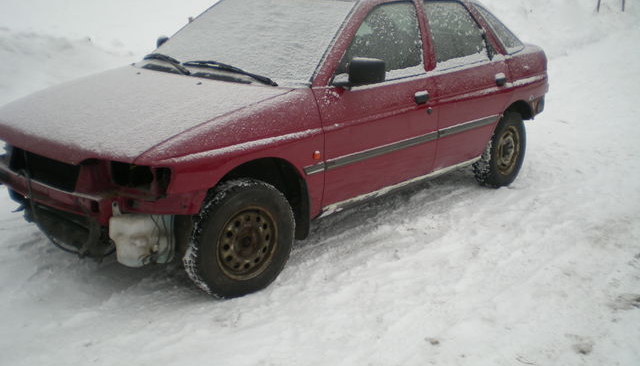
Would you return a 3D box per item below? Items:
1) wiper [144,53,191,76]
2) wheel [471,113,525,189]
[{"bbox_3d":[-0.897,-0.698,4.101,0.085,0.075,0.550,-12,20,-37],"label":"wiper"},{"bbox_3d":[1.308,-0.244,5.080,0.180,0.580,0.580,14,21,40],"label":"wheel"}]

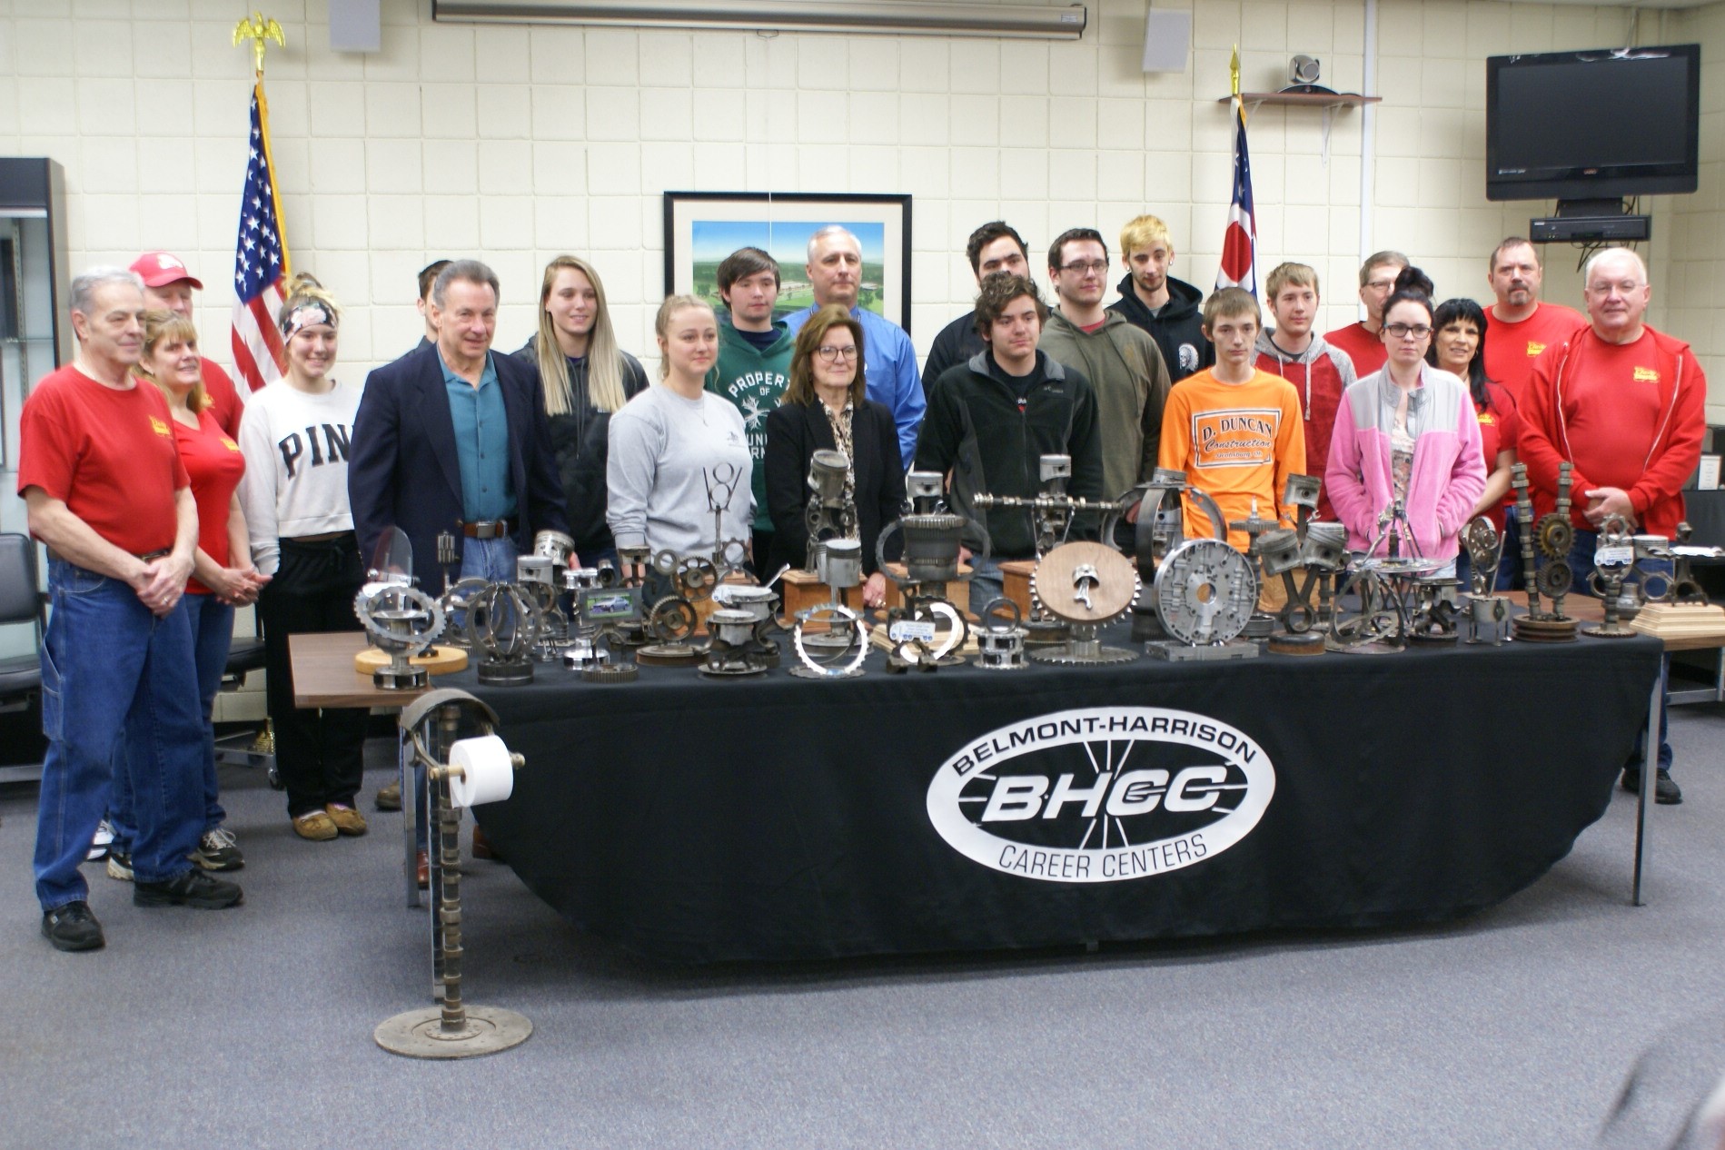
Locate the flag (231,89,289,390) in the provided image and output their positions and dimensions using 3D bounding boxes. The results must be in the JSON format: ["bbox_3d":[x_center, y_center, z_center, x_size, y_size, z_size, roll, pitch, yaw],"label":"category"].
[{"bbox_3d":[-2.105,-0.991,7.154,0.310,1.500,0.220,-2,8,-13],"label":"flag"}]

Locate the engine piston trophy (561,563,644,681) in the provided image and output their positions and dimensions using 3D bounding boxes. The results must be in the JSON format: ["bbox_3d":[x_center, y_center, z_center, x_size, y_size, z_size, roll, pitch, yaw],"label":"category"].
[{"bbox_3d":[-0.628,0.109,4.846,0.190,0.266,0.150,-1,7,-9],"label":"engine piston trophy"}]

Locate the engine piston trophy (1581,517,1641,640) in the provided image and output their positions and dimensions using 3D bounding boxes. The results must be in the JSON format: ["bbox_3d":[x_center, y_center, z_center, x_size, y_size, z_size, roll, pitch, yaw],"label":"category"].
[{"bbox_3d":[1.994,-0.007,5.340,0.155,0.322,0.150,-2,7,-12],"label":"engine piston trophy"}]

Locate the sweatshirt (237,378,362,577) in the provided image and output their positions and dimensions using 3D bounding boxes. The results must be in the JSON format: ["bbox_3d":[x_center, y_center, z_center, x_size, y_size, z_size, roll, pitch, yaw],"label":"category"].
[{"bbox_3d":[-1.698,-0.300,6.221,0.480,0.610,0.290,-4,8,-24],"label":"sweatshirt"}]

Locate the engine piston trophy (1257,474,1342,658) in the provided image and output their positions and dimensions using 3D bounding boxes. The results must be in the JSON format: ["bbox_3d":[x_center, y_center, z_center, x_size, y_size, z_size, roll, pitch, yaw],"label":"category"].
[{"bbox_3d":[1.153,-0.028,5.288,0.220,0.460,0.160,0,8,-3],"label":"engine piston trophy"}]

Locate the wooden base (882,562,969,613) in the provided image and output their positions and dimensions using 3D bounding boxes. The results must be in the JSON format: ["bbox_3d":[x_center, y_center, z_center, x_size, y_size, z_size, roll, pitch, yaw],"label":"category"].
[{"bbox_3d":[0.178,0.050,5.596,0.235,0.150,0.205,-2,7,-14],"label":"wooden base"}]

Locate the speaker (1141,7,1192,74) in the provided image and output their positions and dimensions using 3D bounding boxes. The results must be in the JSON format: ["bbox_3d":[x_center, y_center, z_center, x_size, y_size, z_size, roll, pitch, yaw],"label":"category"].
[{"bbox_3d":[1.188,-2.083,7.850,0.170,0.250,0.130,-1,21,-11],"label":"speaker"}]

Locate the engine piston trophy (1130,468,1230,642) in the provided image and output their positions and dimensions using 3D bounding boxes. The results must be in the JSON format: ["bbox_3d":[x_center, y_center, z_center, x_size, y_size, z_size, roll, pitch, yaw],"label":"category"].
[{"bbox_3d":[0.794,-0.054,5.207,0.315,0.451,0.300,3,8,20],"label":"engine piston trophy"}]

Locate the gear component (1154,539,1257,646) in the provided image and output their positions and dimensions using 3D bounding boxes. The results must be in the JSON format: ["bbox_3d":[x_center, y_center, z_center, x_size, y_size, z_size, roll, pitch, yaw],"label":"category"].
[{"bbox_3d":[0.895,0.046,5.250,0.277,0.277,0.060,-2,8,-16],"label":"gear component"}]

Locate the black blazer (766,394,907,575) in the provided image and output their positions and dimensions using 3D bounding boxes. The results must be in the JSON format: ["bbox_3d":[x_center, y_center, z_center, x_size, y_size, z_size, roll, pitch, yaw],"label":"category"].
[{"bbox_3d":[-0.082,-0.228,5.960,0.430,0.620,0.280,-2,8,-12],"label":"black blazer"}]

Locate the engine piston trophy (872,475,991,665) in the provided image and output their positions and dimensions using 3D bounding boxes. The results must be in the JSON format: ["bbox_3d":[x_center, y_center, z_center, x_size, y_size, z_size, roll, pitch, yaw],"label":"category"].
[{"bbox_3d":[0.178,-0.030,5.144,0.295,0.458,0.230,-1,7,-8],"label":"engine piston trophy"}]

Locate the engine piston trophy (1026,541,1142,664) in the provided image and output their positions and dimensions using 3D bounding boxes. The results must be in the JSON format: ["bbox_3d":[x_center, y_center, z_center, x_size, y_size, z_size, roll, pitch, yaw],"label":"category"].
[{"bbox_3d":[0.579,0.069,5.219,0.290,0.285,0.280,0,8,-2],"label":"engine piston trophy"}]

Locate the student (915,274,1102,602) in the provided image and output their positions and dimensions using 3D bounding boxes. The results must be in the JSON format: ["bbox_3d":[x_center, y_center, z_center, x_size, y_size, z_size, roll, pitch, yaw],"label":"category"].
[{"bbox_3d":[0.442,-0.046,6.108,0.550,1.714,0.320,-2,8,-10],"label":"student"}]

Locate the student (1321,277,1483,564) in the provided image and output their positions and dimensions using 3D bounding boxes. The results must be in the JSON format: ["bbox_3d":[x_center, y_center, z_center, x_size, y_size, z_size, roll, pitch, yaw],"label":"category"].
[{"bbox_3d":[1.742,-0.108,6.490,0.490,1.729,0.320,1,8,13],"label":"student"}]

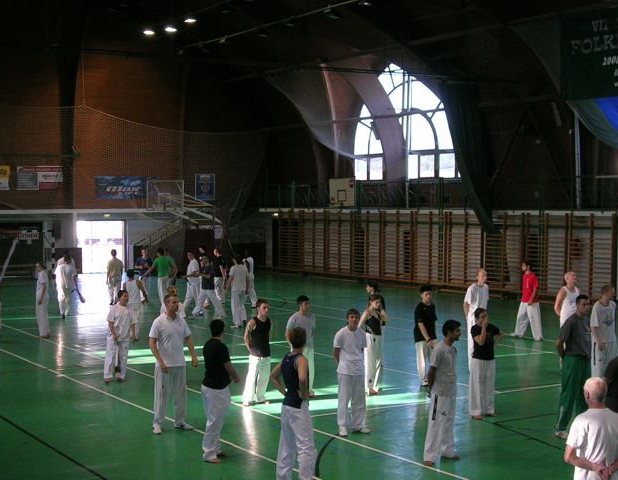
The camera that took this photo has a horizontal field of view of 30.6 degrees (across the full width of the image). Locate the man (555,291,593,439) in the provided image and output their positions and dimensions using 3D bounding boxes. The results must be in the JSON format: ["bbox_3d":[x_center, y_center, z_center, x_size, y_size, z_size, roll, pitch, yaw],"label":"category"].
[{"bbox_3d":[3.554,1.655,15.085,0.510,1.880,0.420,-2,3,-35],"label":"man"}]

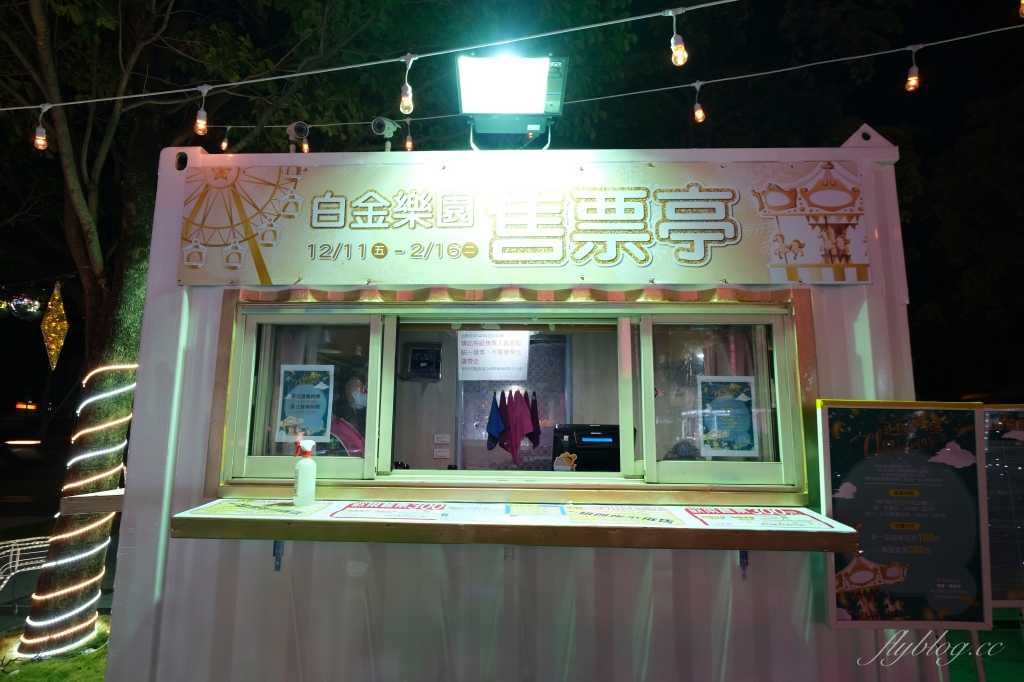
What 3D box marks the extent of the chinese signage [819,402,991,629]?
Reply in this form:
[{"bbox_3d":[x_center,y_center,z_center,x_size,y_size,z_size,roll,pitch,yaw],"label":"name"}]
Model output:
[{"bbox_3d":[1.356,0.595,1.965,0.555,0.770,0.030,0,-6,0],"label":"chinese signage"}]

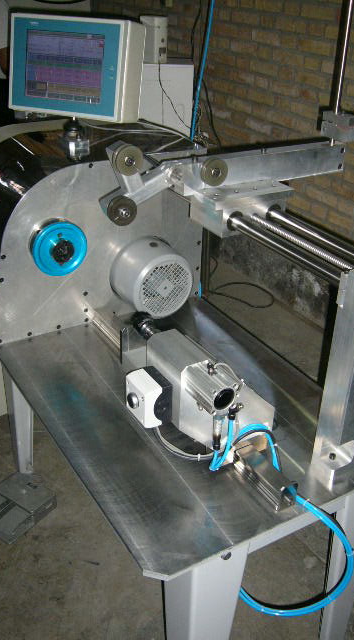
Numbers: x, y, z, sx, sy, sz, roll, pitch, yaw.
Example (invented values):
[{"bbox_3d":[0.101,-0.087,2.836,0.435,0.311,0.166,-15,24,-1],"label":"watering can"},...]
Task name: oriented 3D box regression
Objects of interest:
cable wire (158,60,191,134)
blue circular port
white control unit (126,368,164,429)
[{"bbox_3d":[-0.011,-0.980,2.850,0.140,0.290,0.050,1,29,-1],"label":"cable wire"},{"bbox_3d":[-0.332,-0.205,1.818,0.157,0.157,0.042,-15,33,-27],"label":"blue circular port"},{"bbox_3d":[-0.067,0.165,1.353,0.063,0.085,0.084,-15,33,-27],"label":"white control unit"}]

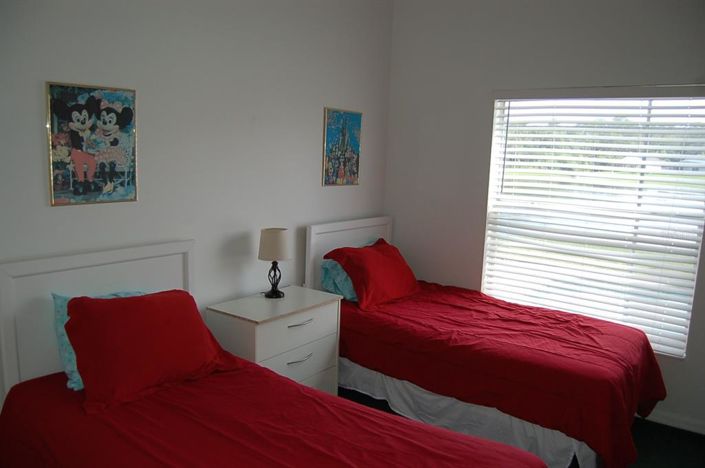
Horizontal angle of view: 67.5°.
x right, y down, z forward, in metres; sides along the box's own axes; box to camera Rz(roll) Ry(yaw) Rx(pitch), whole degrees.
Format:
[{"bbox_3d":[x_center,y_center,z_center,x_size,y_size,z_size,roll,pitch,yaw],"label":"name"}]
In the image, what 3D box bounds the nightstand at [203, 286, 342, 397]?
[{"bbox_3d":[-0.460,0.744,3.227,0.438,0.679,0.700,9,11,37],"label":"nightstand"}]

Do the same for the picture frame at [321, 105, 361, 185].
[{"bbox_3d":[-0.075,-0.620,3.823,0.021,0.537,0.416,9,11,37],"label":"picture frame"}]

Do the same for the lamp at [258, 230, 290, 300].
[{"bbox_3d":[-0.480,0.184,3.282,0.195,0.409,0.195,2,9,0],"label":"lamp"}]

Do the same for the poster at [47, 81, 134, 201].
[{"bbox_3d":[-1.185,-0.405,2.427,0.021,0.532,0.402,9,11,37],"label":"poster"}]

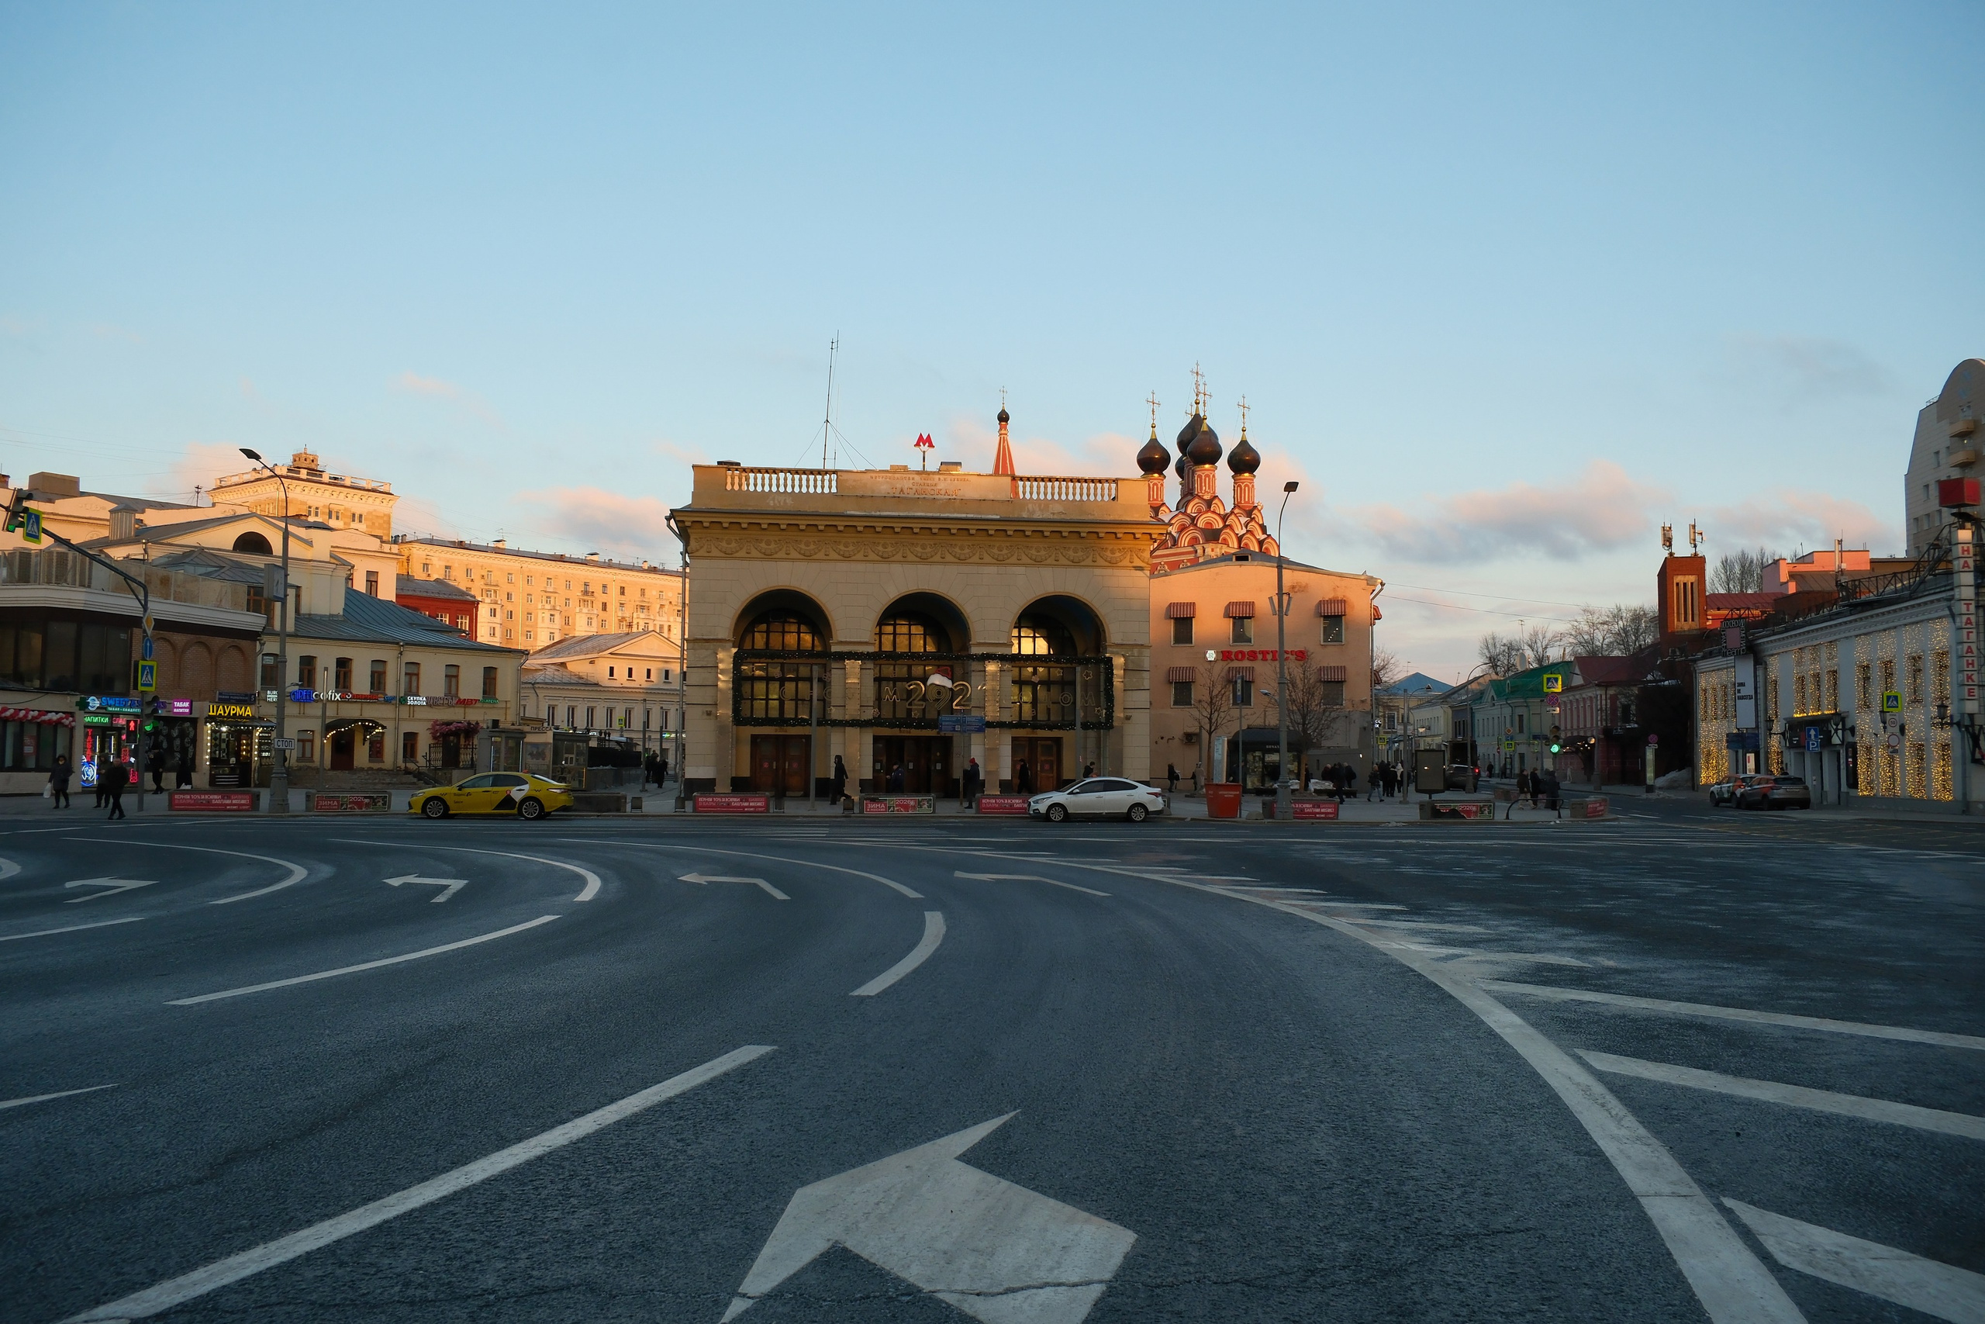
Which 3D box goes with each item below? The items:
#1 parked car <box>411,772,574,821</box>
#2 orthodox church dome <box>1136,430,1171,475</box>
[{"bbox_3d":[-15.503,4.123,46.000,4.880,1.470,1.850,1,-4,-5],"label":"parked car"},{"bbox_3d":[13.101,-17.073,121.500,2.750,3.500,2.750,0,-4,0],"label":"orthodox church dome"}]

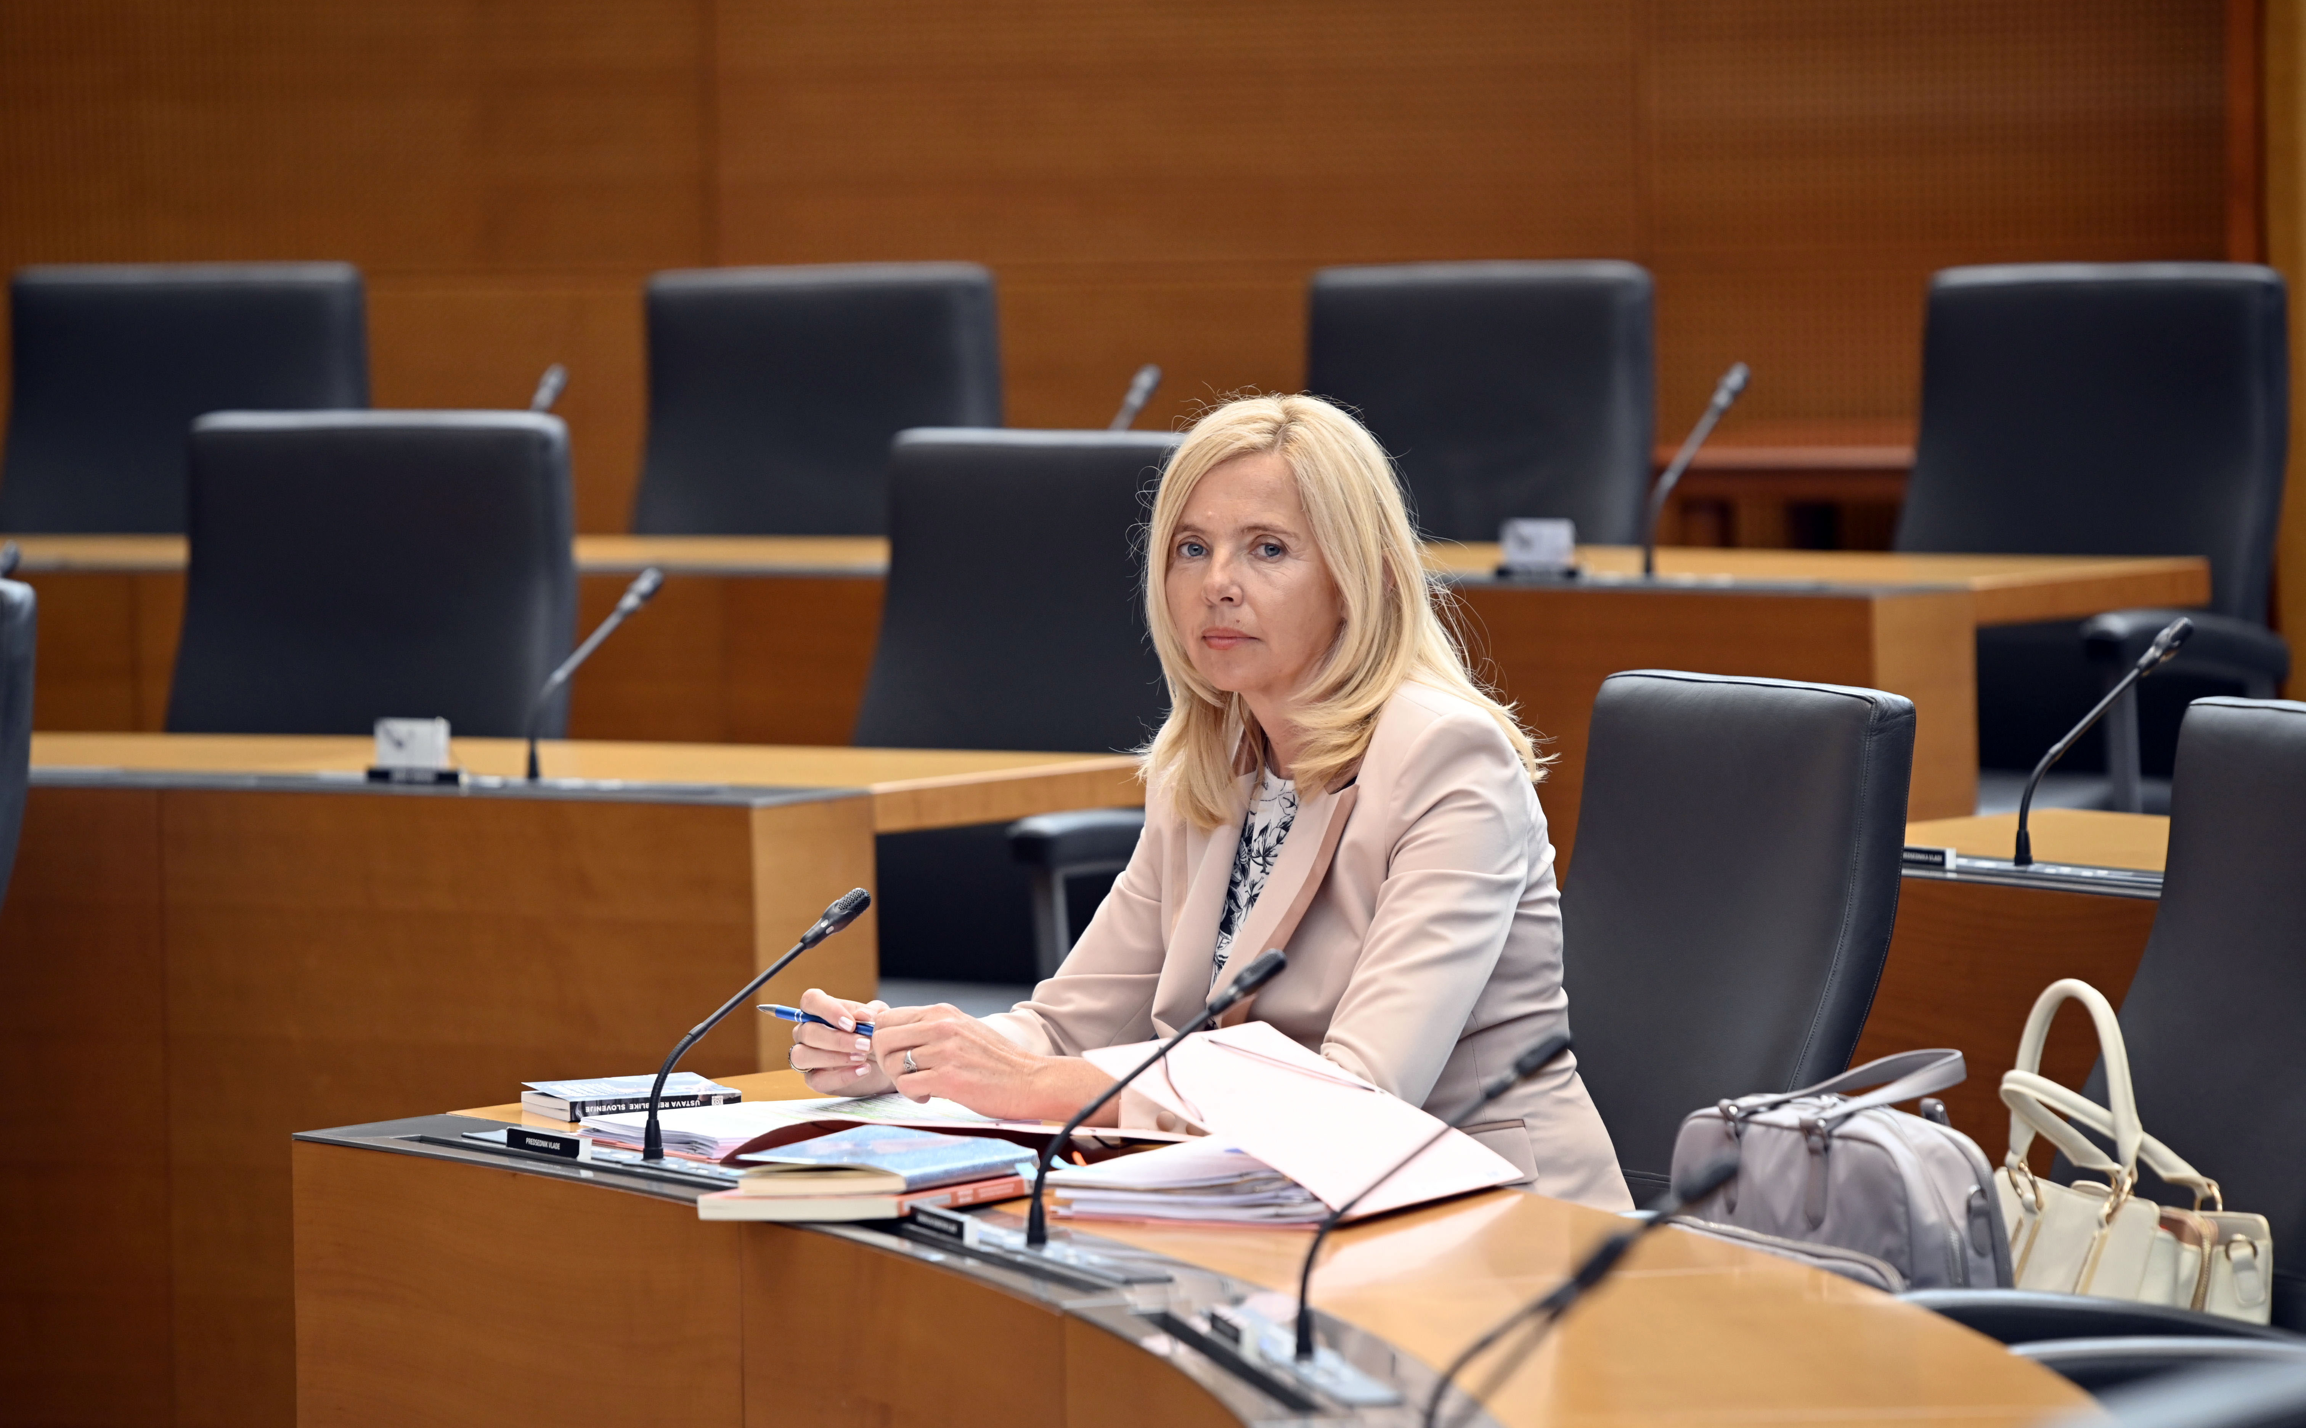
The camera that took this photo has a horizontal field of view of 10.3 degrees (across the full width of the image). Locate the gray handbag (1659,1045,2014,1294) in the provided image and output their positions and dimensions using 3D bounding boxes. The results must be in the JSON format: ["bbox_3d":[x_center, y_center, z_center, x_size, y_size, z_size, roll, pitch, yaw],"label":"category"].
[{"bbox_3d":[0.518,0.394,9.650,0.130,0.290,0.280,-4,5,-38],"label":"gray handbag"}]

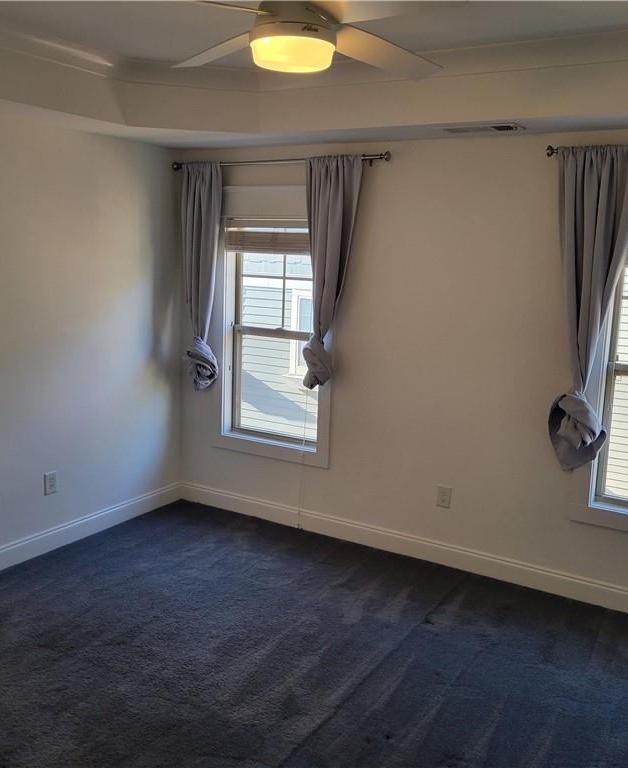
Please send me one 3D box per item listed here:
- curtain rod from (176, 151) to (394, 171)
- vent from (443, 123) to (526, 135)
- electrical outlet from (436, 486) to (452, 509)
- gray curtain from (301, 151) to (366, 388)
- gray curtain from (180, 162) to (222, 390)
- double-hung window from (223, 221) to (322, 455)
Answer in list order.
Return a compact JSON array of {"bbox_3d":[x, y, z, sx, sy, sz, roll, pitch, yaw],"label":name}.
[{"bbox_3d":[-0.252,-1.332,4.620,1.570,0.050,0.070,8,12,31],"label":"curtain rod"},{"bbox_3d":[0.836,-1.275,3.845,0.380,0.020,0.170,8,12,31],"label":"vent"},{"bbox_3d":[0.742,0.649,4.407,0.080,0.120,0.012,8,12,31],"label":"electrical outlet"},{"bbox_3d":[0.098,-0.631,4.500,0.380,1.360,0.150,8,12,31],"label":"gray curtain"},{"bbox_3d":[-0.741,-0.693,5.021,0.345,1.470,0.150,8,12,31],"label":"gray curtain"},{"bbox_3d":[-0.247,-0.326,4.966,0.765,1.445,0.140,8,12,31],"label":"double-hung window"}]

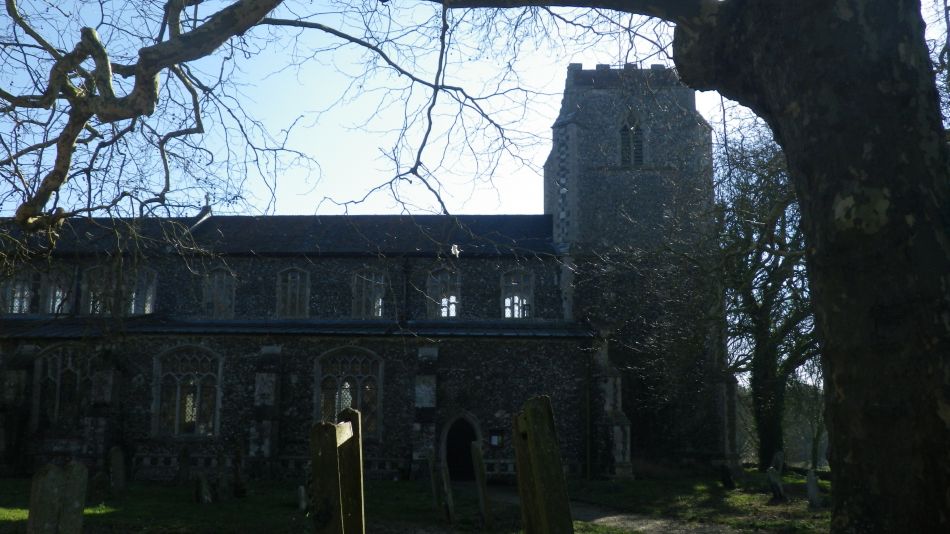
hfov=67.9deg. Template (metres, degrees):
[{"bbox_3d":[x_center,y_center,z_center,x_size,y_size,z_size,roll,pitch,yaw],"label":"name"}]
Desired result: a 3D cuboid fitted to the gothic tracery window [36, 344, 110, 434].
[{"bbox_3d":[-17.732,5.296,30.991,3.397,3.898,0.300,0,-8,4],"label":"gothic tracery window"}]

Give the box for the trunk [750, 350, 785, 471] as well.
[{"bbox_3d":[14.932,7.326,36.000,1.531,6.126,1.531,0,-8,4],"label":"trunk"}]

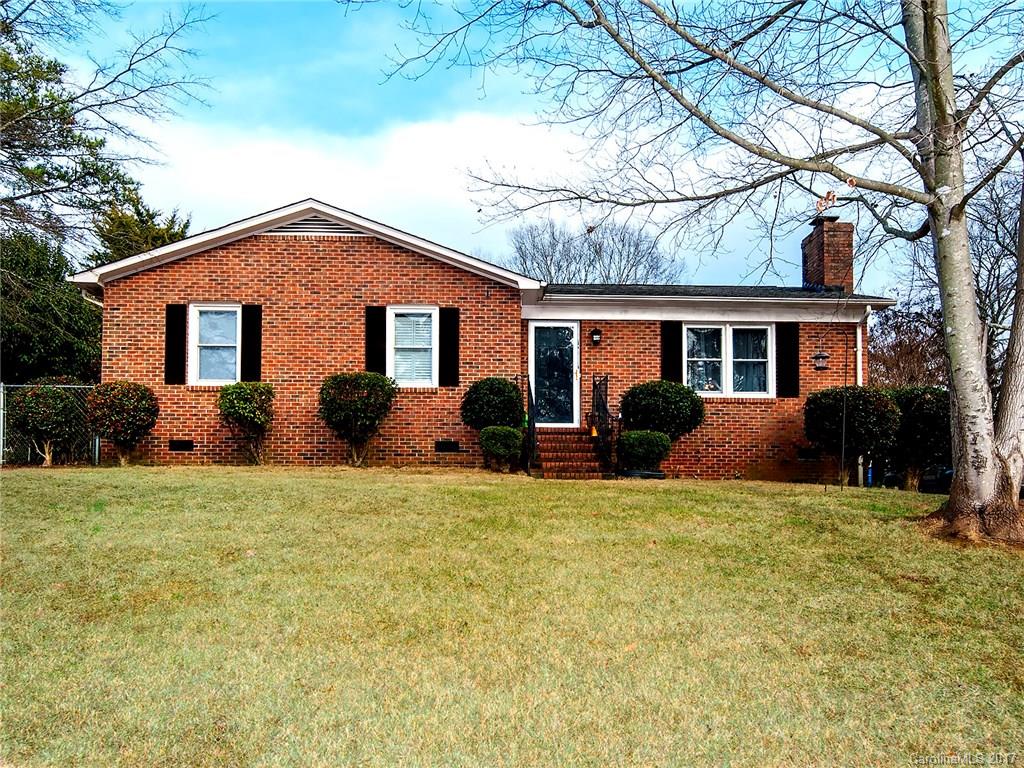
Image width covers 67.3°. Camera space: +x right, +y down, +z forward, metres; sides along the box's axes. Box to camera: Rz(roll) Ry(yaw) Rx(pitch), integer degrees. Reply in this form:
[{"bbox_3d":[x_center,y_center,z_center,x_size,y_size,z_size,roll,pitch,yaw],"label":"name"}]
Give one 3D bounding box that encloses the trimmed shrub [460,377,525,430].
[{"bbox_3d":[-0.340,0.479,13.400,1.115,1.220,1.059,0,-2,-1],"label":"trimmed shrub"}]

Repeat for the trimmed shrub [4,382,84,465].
[{"bbox_3d":[-8.084,0.700,13.300,1.314,1.453,1.249,0,-2,-1],"label":"trimmed shrub"}]

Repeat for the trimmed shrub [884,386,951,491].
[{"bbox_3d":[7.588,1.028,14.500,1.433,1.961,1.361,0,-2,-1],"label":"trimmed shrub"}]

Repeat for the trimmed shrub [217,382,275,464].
[{"bbox_3d":[-4.660,0.700,13.450,1.014,1.452,0.964,0,-2,-1],"label":"trimmed shrub"}]

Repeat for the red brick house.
[{"bbox_3d":[-0.407,-0.591,18.088,15.046,5.005,9.000,0,-2,-1],"label":"red brick house"}]

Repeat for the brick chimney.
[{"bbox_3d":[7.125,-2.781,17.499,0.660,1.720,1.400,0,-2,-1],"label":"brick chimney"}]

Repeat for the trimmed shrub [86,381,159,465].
[{"bbox_3d":[-6.761,0.677,13.350,1.250,1.475,1.187,0,-2,-1],"label":"trimmed shrub"}]

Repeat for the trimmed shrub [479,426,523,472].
[{"bbox_3d":[-0.194,1.103,12.950,0.741,0.774,0.704,0,-2,-1],"label":"trimmed shrub"}]

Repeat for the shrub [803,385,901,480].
[{"bbox_3d":[6.309,0.945,14.250,1.779,1.797,1.601,0,-2,-1],"label":"shrub"}]

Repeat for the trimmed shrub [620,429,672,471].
[{"bbox_3d":[2.343,1.176,13.500,0.948,0.720,0.853,0,-2,-1],"label":"trimmed shrub"}]

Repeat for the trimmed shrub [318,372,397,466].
[{"bbox_3d":[-2.682,0.616,13.350,1.354,1.632,1.218,0,-2,-1],"label":"trimmed shrub"}]

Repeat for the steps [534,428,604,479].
[{"bbox_3d":[0.944,1.228,13.964,1.250,0.800,2.000,0,-2,-1],"label":"steps"}]

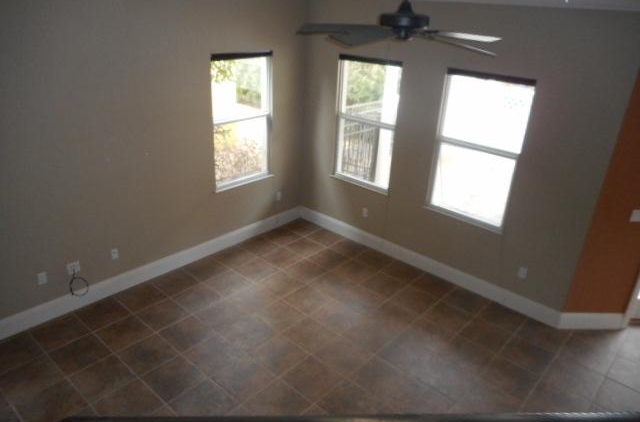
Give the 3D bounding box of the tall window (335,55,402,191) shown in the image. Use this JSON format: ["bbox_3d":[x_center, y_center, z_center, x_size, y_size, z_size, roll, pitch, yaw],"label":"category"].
[{"bbox_3d":[0.561,-1.035,5.582,0.876,1.536,0.100,22,30,37],"label":"tall window"}]

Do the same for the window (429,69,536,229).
[{"bbox_3d":[1.610,-0.612,4.739,0.884,1.536,0.100,22,30,37],"label":"window"}]

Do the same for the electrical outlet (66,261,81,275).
[{"bbox_3d":[-2.351,0.551,4.425,0.014,0.114,0.114,22,30,37],"label":"electrical outlet"}]

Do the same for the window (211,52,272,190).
[{"bbox_3d":[-0.916,-1.063,5.478,0.100,1.544,0.876,22,30,37],"label":"window"}]

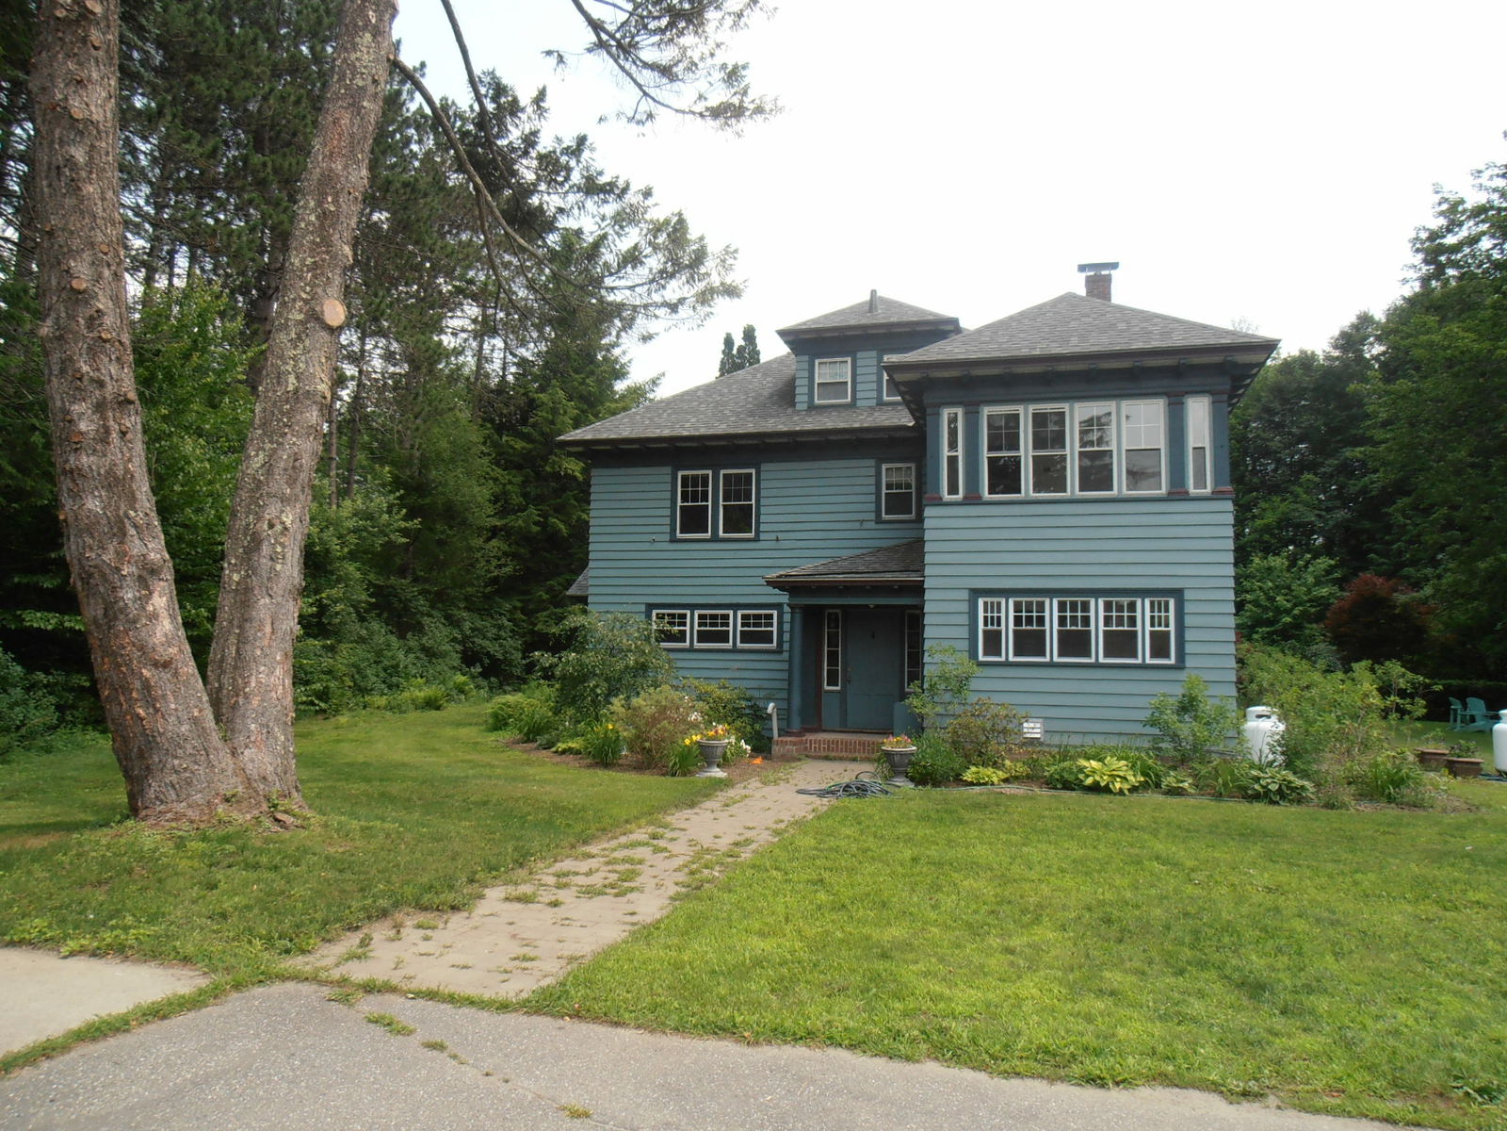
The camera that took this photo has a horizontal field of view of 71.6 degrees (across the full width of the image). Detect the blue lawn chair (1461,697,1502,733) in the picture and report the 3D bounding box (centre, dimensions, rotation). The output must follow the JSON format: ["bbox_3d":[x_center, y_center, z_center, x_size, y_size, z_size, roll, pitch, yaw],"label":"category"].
[{"bbox_3d":[18.328,3.771,26.300,0.750,0.890,0.860,2,-5,-18],"label":"blue lawn chair"}]

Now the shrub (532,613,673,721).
[{"bbox_3d":[-2.683,1.927,18.900,2.417,2.212,2.200,0,-5,15],"label":"shrub"}]

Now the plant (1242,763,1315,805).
[{"bbox_3d":[5.811,2.419,11.603,0.806,0.428,0.800,-2,-5,26],"label":"plant"}]

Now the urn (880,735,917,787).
[{"bbox_3d":[1.893,2.551,13.600,0.480,0.661,0.480,0,-5,15],"label":"urn"}]

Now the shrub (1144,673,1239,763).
[{"bbox_3d":[5.834,2.052,13.900,1.215,1.212,1.100,0,-5,15],"label":"shrub"}]

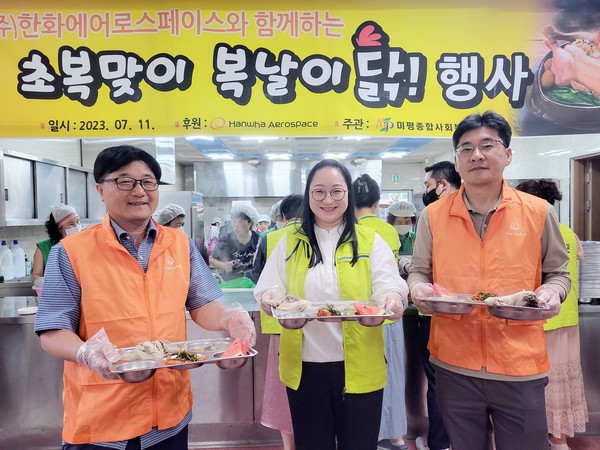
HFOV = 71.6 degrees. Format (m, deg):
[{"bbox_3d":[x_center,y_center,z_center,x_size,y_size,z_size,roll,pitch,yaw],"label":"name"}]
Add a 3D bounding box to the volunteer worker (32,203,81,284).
[{"bbox_3d":[-1.724,0.621,3.020,0.500,1.540,0.420,-1,1,-41],"label":"volunteer worker"}]

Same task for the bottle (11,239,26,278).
[{"bbox_3d":[-2.229,0.266,3.300,0.115,0.305,0.095,-1,1,-30],"label":"bottle"}]

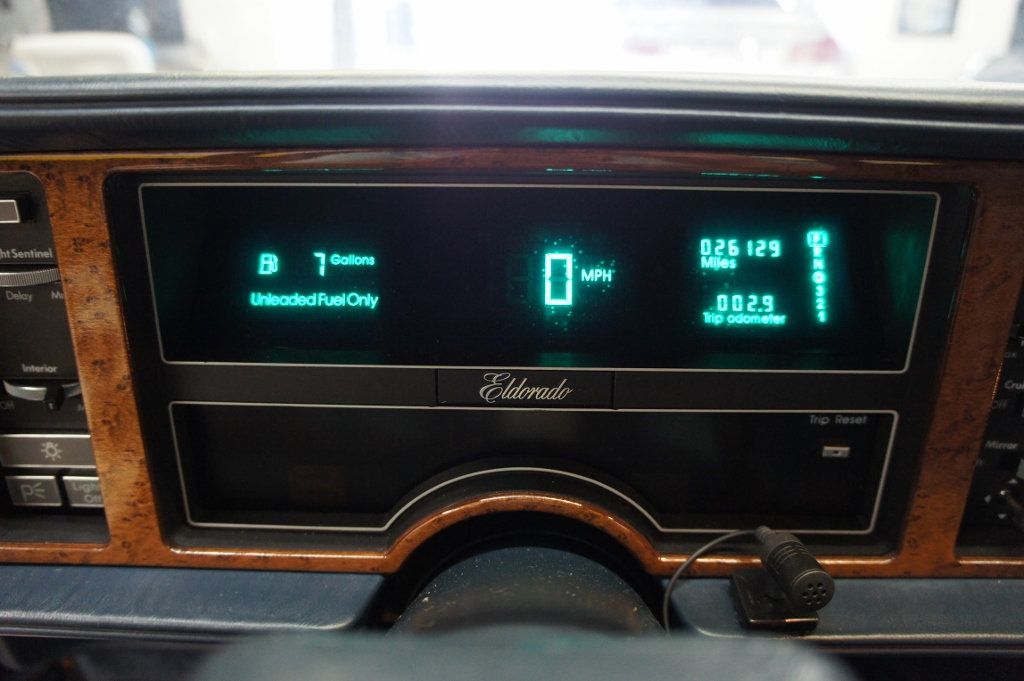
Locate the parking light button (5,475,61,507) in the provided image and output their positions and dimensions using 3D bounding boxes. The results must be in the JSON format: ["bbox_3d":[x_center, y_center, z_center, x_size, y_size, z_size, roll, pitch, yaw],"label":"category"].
[{"bbox_3d":[-0.233,0.072,0.378,0.024,0.016,0.009,1,19,0],"label":"parking light button"}]

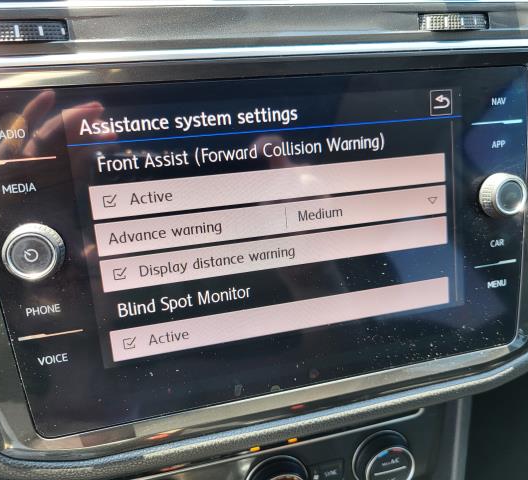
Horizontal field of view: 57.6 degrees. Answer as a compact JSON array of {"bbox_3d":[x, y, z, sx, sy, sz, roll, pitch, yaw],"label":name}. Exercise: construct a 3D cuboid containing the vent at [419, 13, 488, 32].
[{"bbox_3d":[0.090,-0.103,0.229,0.038,0.009,0.009,-7,13,-13],"label":"vent"}]

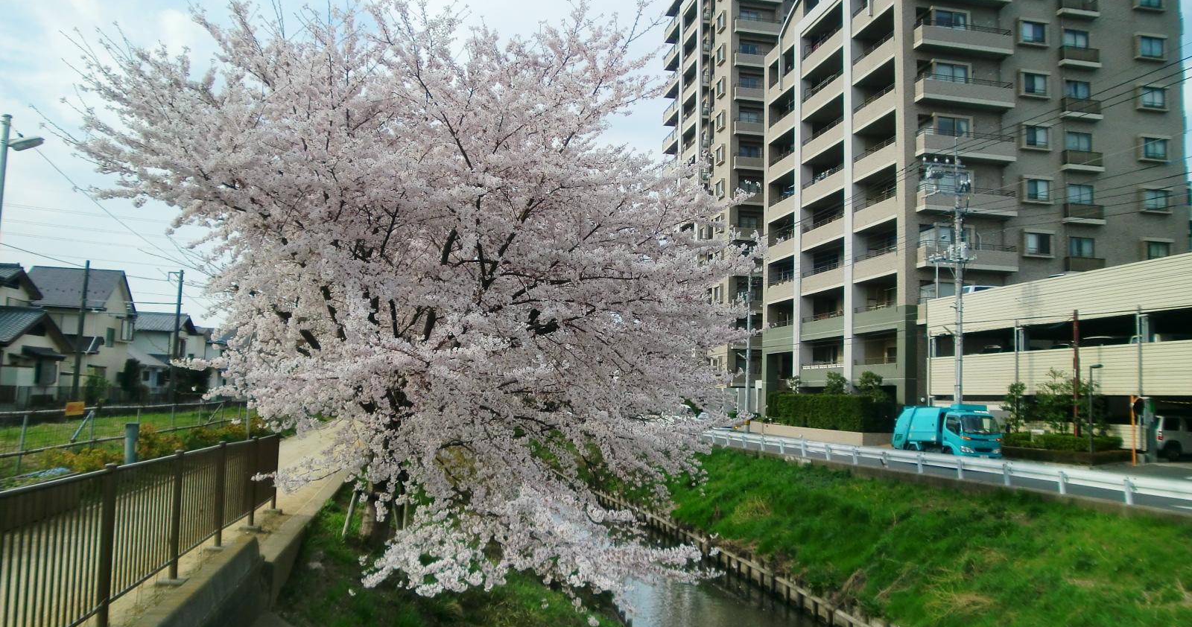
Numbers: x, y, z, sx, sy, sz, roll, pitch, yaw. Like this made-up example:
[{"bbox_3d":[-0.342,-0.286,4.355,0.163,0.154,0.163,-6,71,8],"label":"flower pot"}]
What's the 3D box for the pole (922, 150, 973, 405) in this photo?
[{"bbox_3d":[15.311,-0.388,41.919,2.000,13.220,1.000,2,-5,-12],"label":"pole"}]

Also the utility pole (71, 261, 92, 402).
[{"bbox_3d":[-26.132,1.310,49.025,0.320,7.850,0.320,1,-5,0],"label":"utility pole"}]

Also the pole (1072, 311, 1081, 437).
[{"bbox_3d":[19.645,2.887,39.433,0.220,6.100,0.220,2,-5,-12],"label":"pole"}]

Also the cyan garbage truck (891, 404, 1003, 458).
[{"bbox_3d":[13.925,4.794,38.753,1.750,2.290,5.350,2,-5,-12],"label":"cyan garbage truck"}]

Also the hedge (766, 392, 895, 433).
[{"bbox_3d":[13.353,5.750,56.054,2.000,1.930,13.500,2,-5,-11],"label":"hedge"}]

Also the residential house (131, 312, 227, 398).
[{"bbox_3d":[-36.084,3.744,77.805,7.000,7.400,11.000,2,-5,-10],"label":"residential house"}]

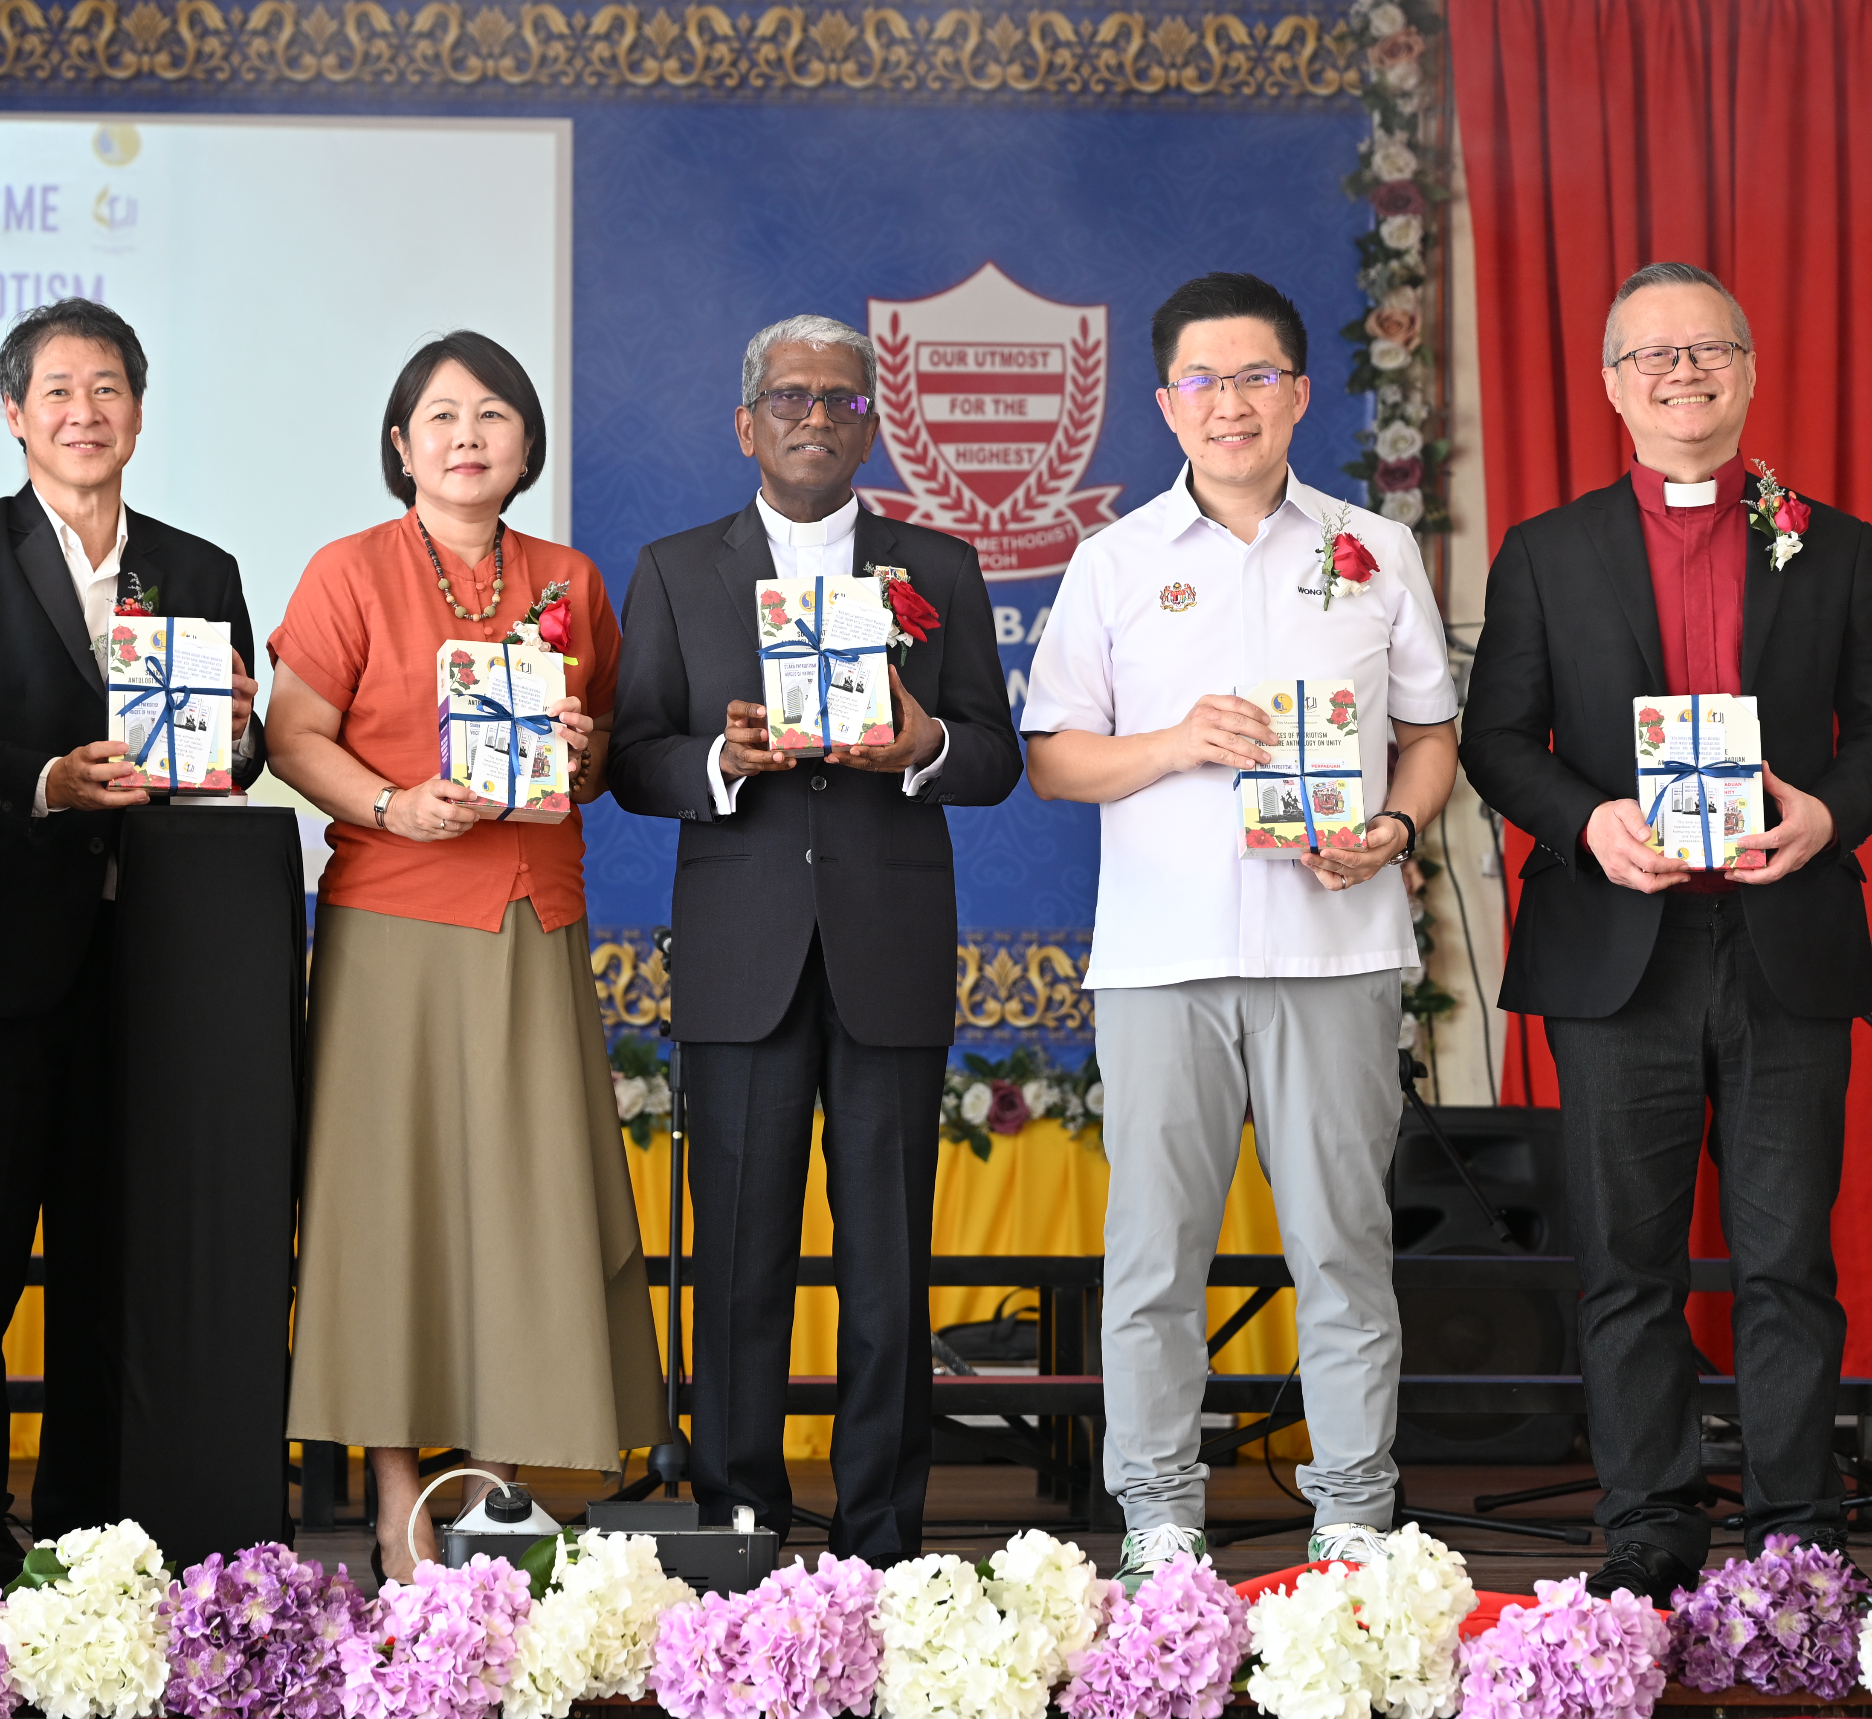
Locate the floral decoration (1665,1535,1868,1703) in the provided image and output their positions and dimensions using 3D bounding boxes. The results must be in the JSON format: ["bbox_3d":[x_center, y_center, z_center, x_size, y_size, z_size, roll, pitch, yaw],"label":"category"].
[{"bbox_3d":[0.881,0.801,9.100,0.205,0.175,0.190,0,-2,0],"label":"floral decoration"}]

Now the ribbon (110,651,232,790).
[{"bbox_3d":[-0.940,-0.181,10.550,0.150,0.190,0.042,1,-12,-9],"label":"ribbon"}]

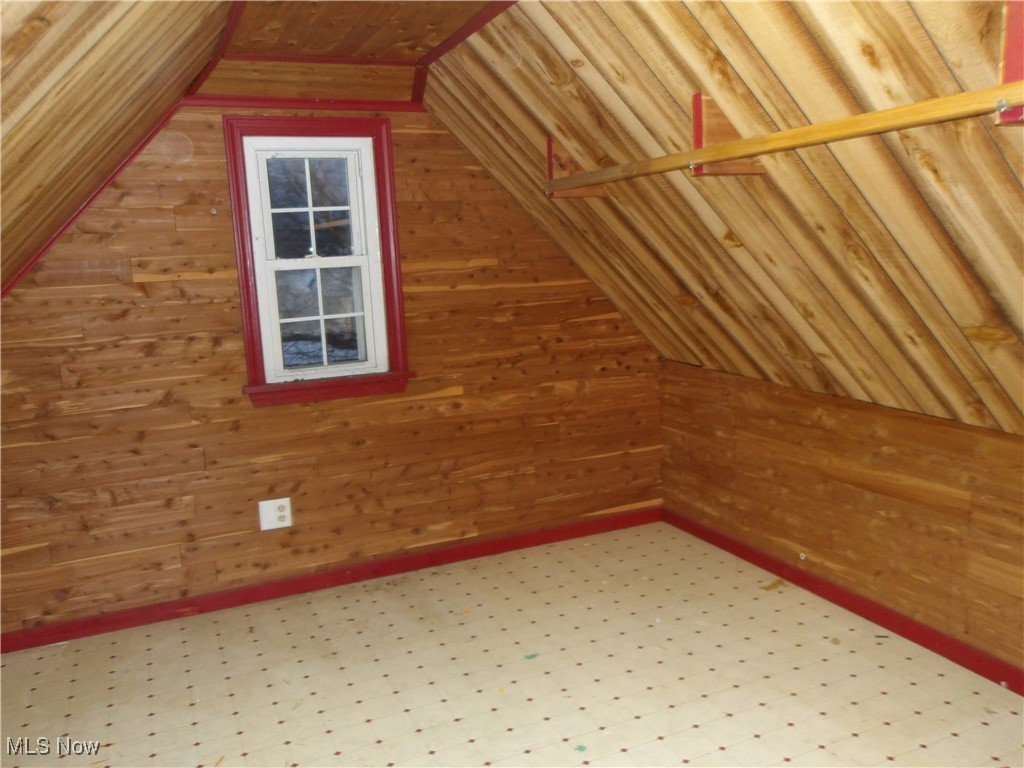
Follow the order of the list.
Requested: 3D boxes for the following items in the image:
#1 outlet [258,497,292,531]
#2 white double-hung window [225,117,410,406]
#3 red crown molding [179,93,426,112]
[{"bbox_3d":[-0.916,0.508,3.104,0.116,0.115,0.012,-6,9,-23],"label":"outlet"},{"bbox_3d":[-0.727,-0.467,3.063,0.640,1.065,0.090,-6,9,-23],"label":"white double-hung window"},{"bbox_3d":[-0.746,-1.036,2.963,0.900,0.038,0.030,-6,9,-23],"label":"red crown molding"}]

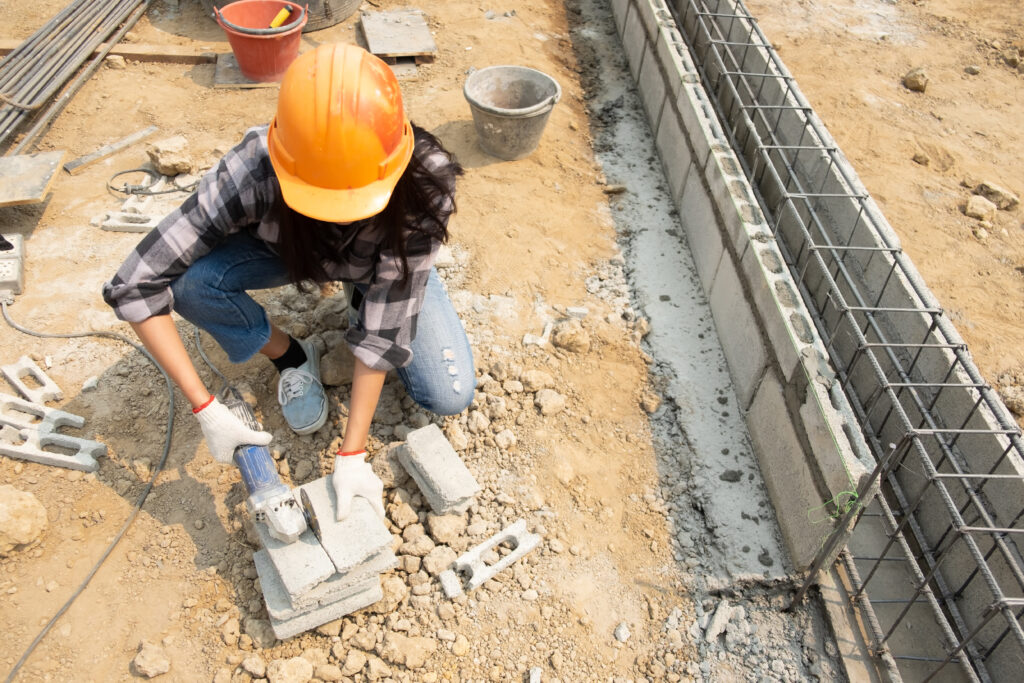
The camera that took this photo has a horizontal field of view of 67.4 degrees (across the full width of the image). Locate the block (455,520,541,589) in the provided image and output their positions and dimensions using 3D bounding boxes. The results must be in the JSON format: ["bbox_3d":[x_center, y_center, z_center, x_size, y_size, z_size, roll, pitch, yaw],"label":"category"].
[{"bbox_3d":[-0.026,0.410,1.473,0.172,0.030,0.062,-27,53,-29],"label":"block"}]

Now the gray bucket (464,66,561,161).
[{"bbox_3d":[0.001,-0.738,2.542,0.315,0.210,0.315,3,44,-3],"label":"gray bucket"}]

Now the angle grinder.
[{"bbox_3d":[-0.405,0.203,1.276,0.100,0.102,0.268,-21,67,-25],"label":"angle grinder"}]

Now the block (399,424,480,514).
[{"bbox_3d":[-0.149,0.269,1.563,0.076,0.065,0.190,-21,50,-25],"label":"block"}]

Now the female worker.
[{"bbox_3d":[-0.378,-0.153,1.487,0.640,0.790,0.930,5,44,0],"label":"female worker"}]

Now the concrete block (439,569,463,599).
[{"bbox_3d":[-0.113,0.448,1.420,0.025,0.028,0.049,-15,48,-20],"label":"concrete block"}]

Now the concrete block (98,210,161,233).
[{"bbox_3d":[-1.044,-0.333,2.160,0.180,0.025,0.060,5,44,0],"label":"concrete block"}]

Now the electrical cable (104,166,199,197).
[{"bbox_3d":[-1.065,-0.488,2.303,0.270,0.045,0.135,5,44,0],"label":"electrical cable"}]

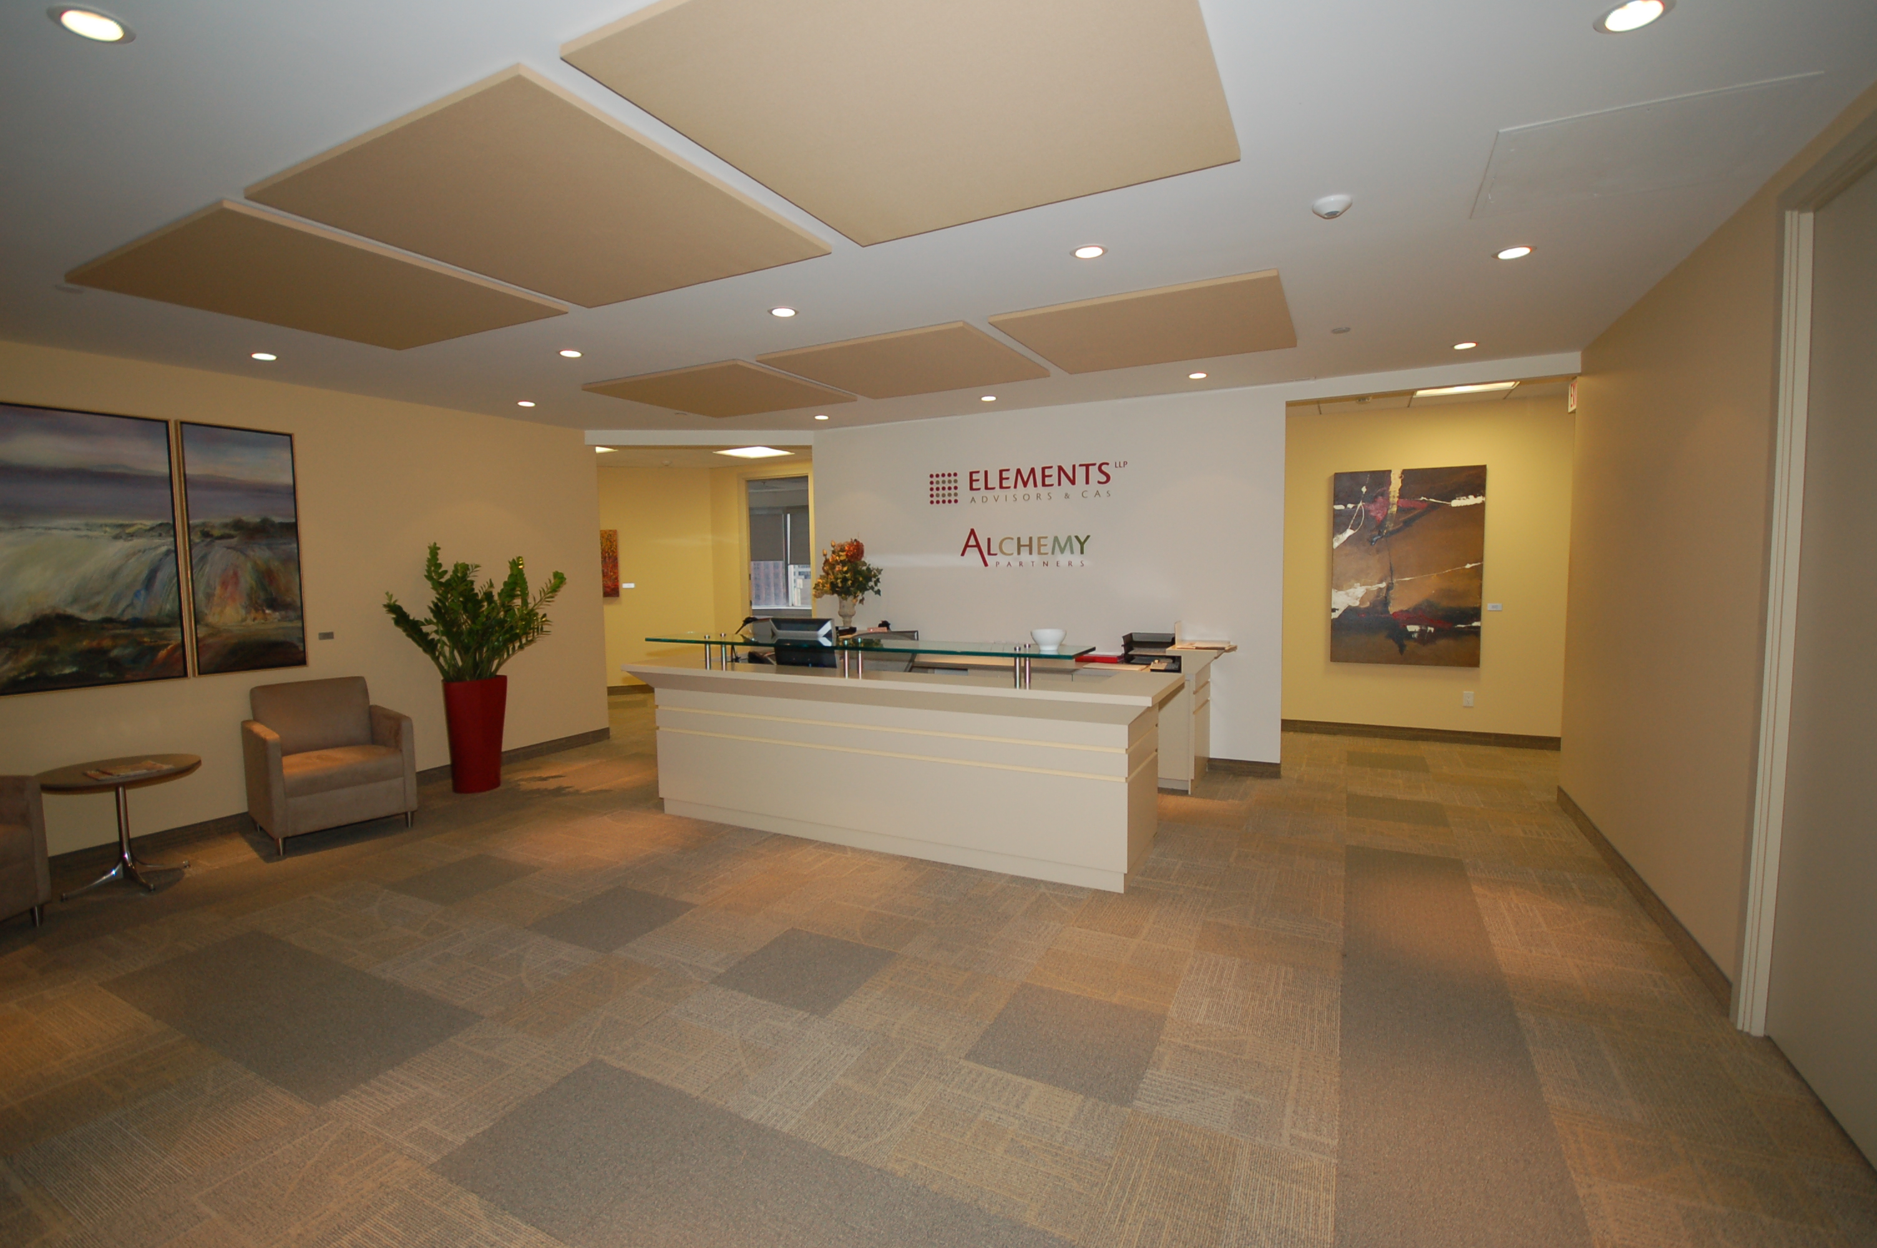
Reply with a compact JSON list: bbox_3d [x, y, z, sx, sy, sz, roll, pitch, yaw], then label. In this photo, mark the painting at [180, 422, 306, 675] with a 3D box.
[{"bbox_3d":[-4.145,-0.436,4.669,0.050,1.450,0.540,1,5,28],"label":"painting"}]

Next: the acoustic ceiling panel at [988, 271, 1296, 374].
[{"bbox_3d":[1.062,-1.447,3.864,1.220,0.035,1.200,1,5,28],"label":"acoustic ceiling panel"}]

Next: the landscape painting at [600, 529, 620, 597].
[{"bbox_3d":[-3.831,-0.672,8.799,0.420,0.762,0.040,-2,5,-9],"label":"landscape painting"}]

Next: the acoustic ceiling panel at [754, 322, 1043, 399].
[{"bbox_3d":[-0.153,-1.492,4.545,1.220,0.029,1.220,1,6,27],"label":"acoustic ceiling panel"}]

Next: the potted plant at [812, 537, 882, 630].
[{"bbox_3d":[-0.724,-0.320,6.199,0.520,0.740,0.480,-1,4,0],"label":"potted plant"}]

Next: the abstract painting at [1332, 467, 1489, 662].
[{"bbox_3d":[3.804,-0.456,6.367,1.050,1.585,0.040,1,5,28],"label":"abstract painting"}]

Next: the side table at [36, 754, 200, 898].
[{"bbox_3d":[-4.056,1.007,3.902,0.600,0.585,0.600,1,5,28],"label":"side table"}]

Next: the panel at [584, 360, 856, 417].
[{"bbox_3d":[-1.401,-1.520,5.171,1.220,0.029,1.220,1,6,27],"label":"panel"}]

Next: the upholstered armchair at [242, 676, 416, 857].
[{"bbox_3d":[-3.624,0.806,4.659,0.700,0.850,0.680,3,6,40],"label":"upholstered armchair"}]

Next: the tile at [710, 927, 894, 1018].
[{"bbox_3d":[-0.490,1.298,2.939,0.500,0.008,0.500,1,6,27],"label":"tile"}]

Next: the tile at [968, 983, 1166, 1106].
[{"bbox_3d":[0.424,1.318,2.489,0.500,0.008,0.500,1,6,27],"label":"tile"}]

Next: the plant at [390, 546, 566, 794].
[{"bbox_3d":[-3.212,0.298,5.503,0.920,1.720,1.080,1,5,28],"label":"plant"}]

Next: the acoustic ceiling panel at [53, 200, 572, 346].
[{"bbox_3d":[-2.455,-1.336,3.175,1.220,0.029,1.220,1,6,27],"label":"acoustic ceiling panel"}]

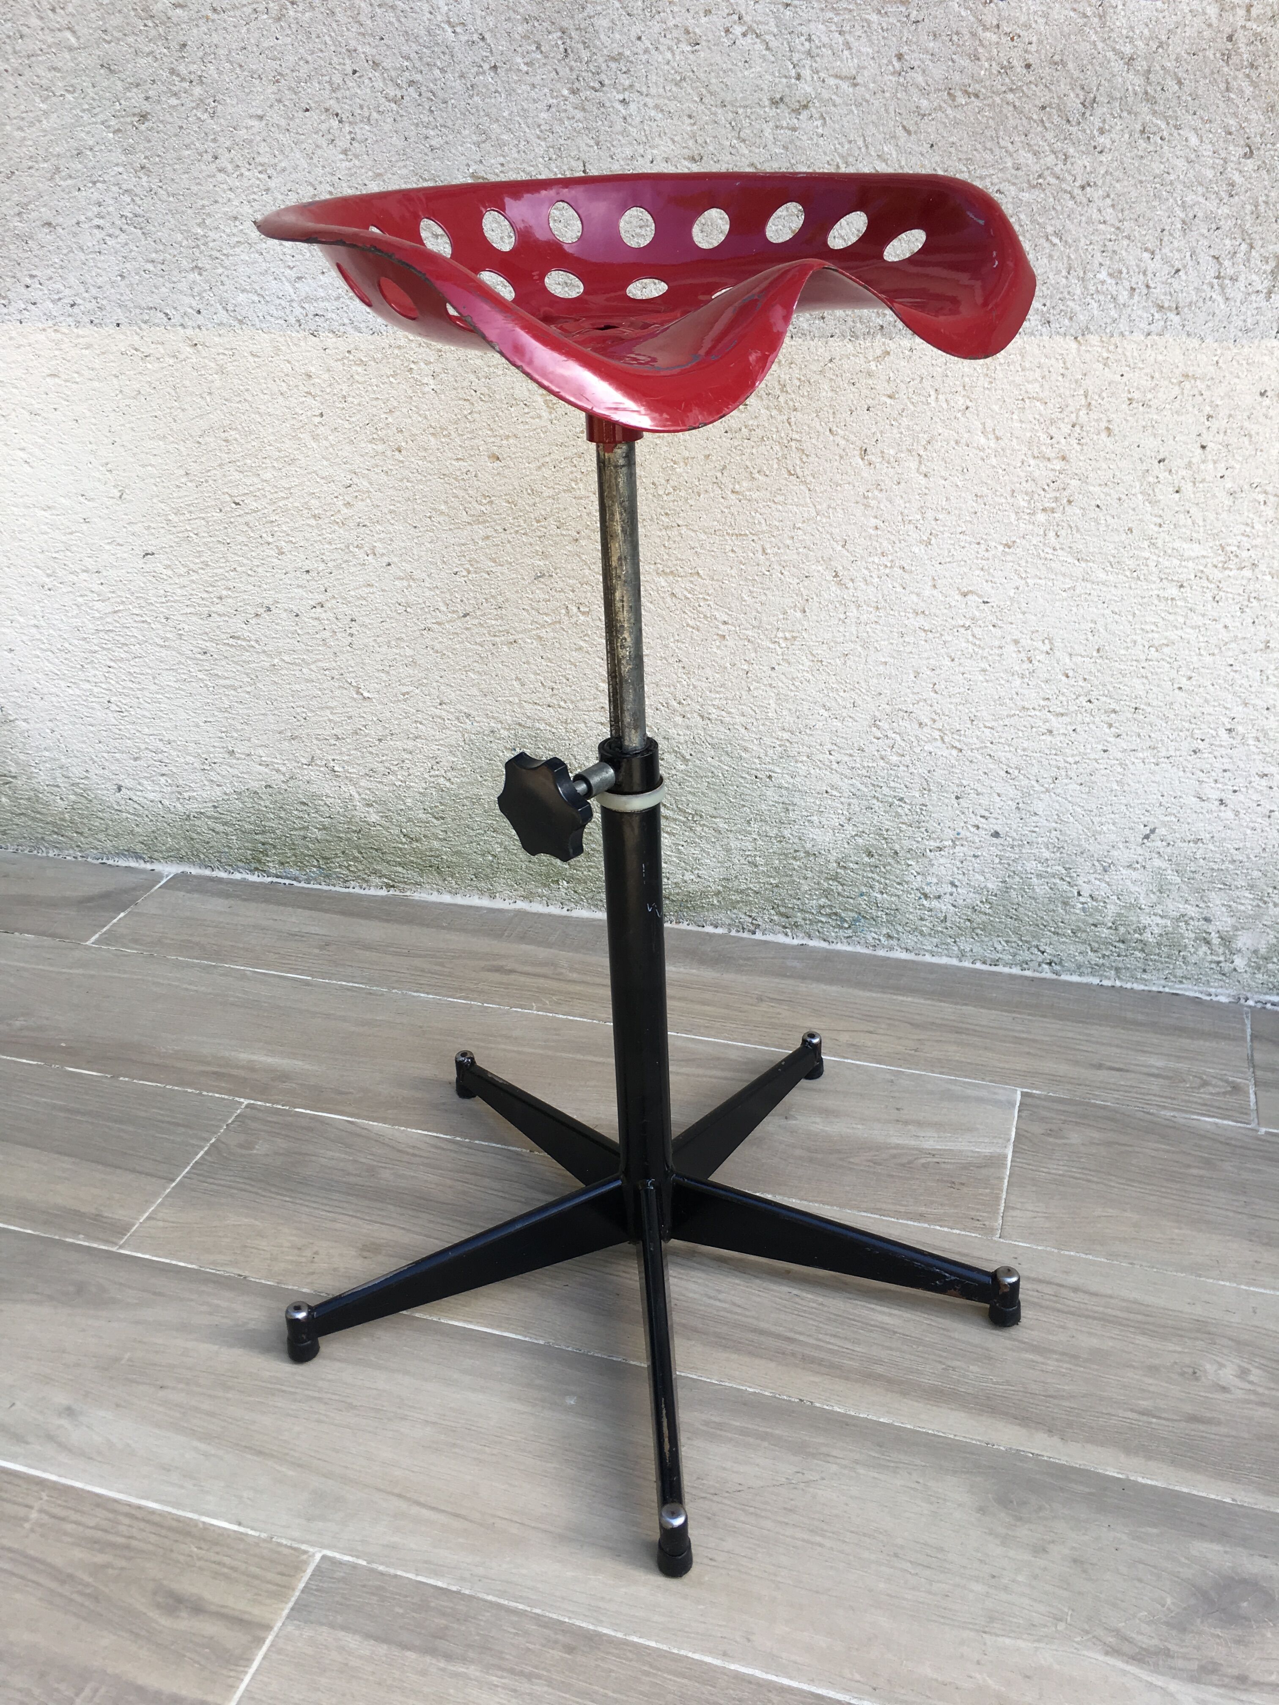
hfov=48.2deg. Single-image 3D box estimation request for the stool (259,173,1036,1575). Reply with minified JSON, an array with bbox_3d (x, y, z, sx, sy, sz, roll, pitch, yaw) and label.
[{"bbox_3d":[-0.005,-0.030,0.967,0.547,0.771,0.535,-26,36,-38],"label":"stool"}]

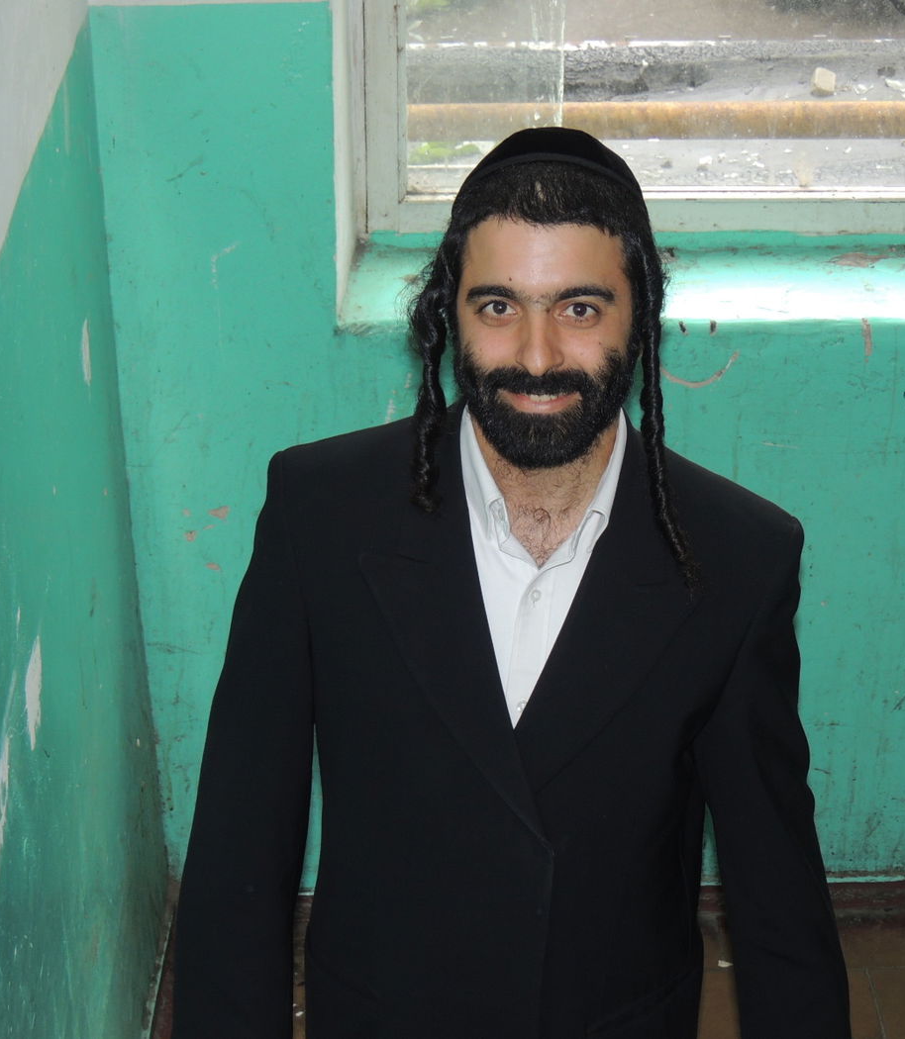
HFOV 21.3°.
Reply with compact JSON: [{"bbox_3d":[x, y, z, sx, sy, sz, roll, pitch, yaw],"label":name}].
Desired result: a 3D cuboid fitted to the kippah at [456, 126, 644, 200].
[{"bbox_3d":[0.082,-0.297,2.020,0.160,0.068,0.165,-1,-10,2],"label":"kippah"}]

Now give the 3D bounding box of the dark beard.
[{"bbox_3d":[0.075,-0.089,1.955,0.147,0.088,0.100,0,11,1],"label":"dark beard"}]

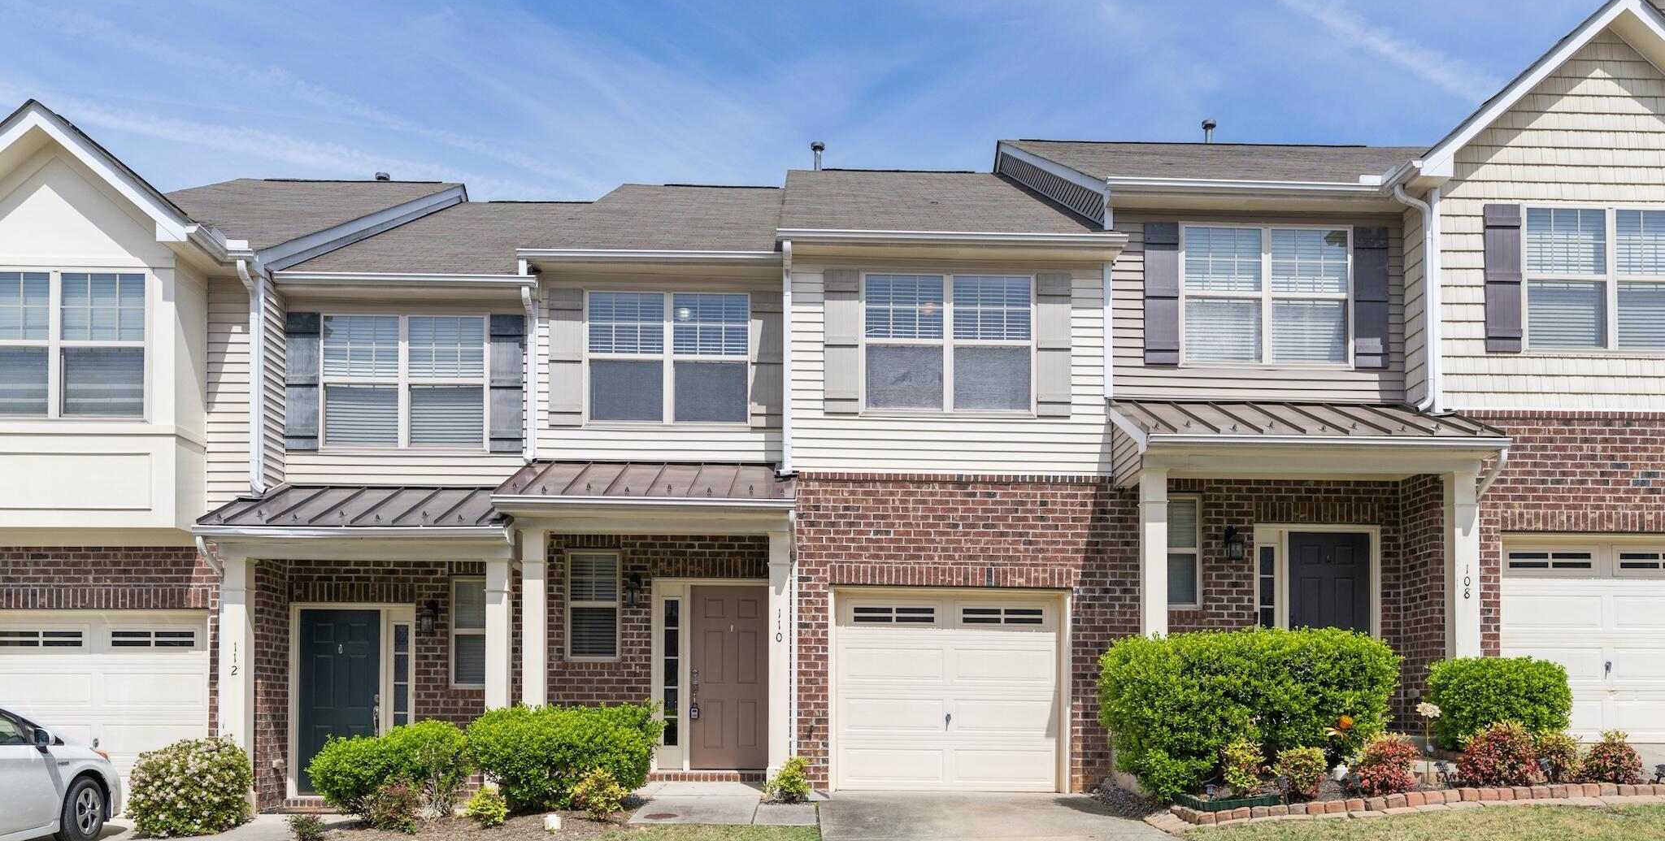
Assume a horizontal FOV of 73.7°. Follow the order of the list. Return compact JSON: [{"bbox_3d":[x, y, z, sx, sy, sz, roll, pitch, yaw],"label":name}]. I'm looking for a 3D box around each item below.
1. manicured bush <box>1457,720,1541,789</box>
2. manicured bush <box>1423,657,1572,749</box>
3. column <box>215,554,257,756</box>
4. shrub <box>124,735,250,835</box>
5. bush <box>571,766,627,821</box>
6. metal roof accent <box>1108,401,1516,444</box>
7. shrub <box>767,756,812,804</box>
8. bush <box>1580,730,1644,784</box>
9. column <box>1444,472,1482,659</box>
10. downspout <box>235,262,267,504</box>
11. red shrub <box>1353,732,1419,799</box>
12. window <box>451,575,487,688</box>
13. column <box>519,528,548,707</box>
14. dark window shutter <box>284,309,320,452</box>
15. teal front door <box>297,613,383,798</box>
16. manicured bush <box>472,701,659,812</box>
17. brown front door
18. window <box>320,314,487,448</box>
[{"bbox_3d":[5.763,2.891,9.595,0.740,0.560,0.650,0,-1,-1],"label":"manicured bush"},{"bbox_3d":[5.929,2.536,9.900,1.250,0.820,1.050,0,-1,-1],"label":"manicured bush"},{"bbox_3d":[-5.775,2.620,10.797,0.240,2.572,0.240,0,-1,-2],"label":"column"},{"bbox_3d":[-5.892,3.279,10.160,1.150,0.870,1.020,0,-1,-2],"label":"shrub"},{"bbox_3d":[-2.113,3.355,10.076,0.480,0.450,0.460,0,-1,-2],"label":"bush"},{"bbox_3d":[4.700,0.000,11.200,3.420,0.450,1.400,0,-1,-1],"label":"metal roof accent"},{"bbox_3d":[-0.424,3.517,10.976,0.450,0.440,0.430,0,-1,-2],"label":"shrub"},{"bbox_3d":[6.746,2.886,9.611,0.540,0.440,0.510,0,-1,-2],"label":"bush"},{"bbox_3d":[6.176,1.795,10.908,0.230,2.600,0.230,0,-1,-1],"label":"column"},{"bbox_3d":[-5.825,-0.417,11.164,0.182,2.387,0.380,0,-1,-2],"label":"downspout"},{"bbox_3d":[4.239,2.641,8.500,0.480,0.470,0.460,0,-1,-1],"label":"red shrub"},{"bbox_3d":[-3.824,2.297,12.019,0.610,1.200,0.100,0,-1,-1],"label":"window"},{"bbox_3d":[-2.925,2.358,10.900,0.240,2.550,0.240,0,-1,-1],"label":"column"},{"bbox_3d":[-5.666,-0.422,11.885,0.365,1.482,0.050,0,-1,-2],"label":"dark window shutter"},{"bbox_3d":[-5.345,3.044,12.019,0.910,2.020,0.070,0,-1,-1],"label":"teal front door"},{"bbox_3d":[-2.468,3.091,10.200,1.740,0.930,1.100,0,-1,-1],"label":"manicured bush"},{"bbox_3d":[-1.106,2.809,12.100,0.890,2.000,0.070,0,-1,-1],"label":"brown front door"},{"bbox_3d":[-4.606,-0.428,11.933,1.789,1.442,0.120,0,-1,-2],"label":"window"}]

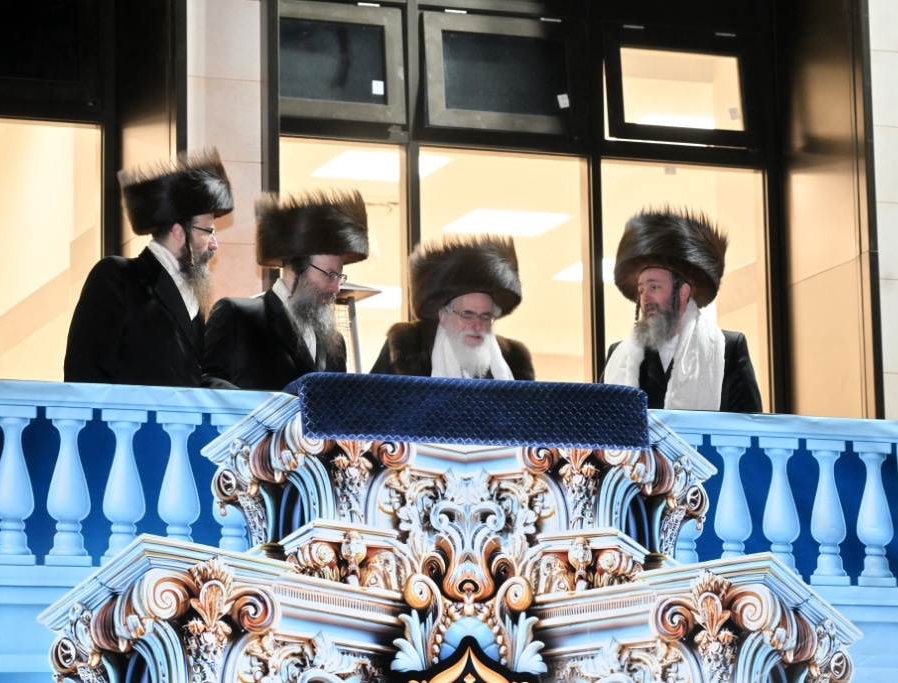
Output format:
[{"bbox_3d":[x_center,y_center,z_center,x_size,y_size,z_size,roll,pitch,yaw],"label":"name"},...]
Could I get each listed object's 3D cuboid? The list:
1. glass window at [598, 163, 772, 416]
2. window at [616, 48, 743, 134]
[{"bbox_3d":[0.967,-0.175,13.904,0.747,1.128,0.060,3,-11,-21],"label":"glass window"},{"bbox_3d":[0.957,-1.036,14.026,0.555,0.334,0.050,3,-18,-21],"label":"window"}]

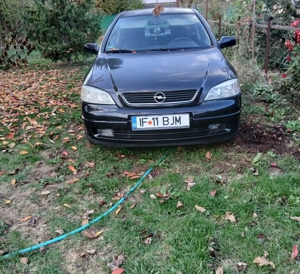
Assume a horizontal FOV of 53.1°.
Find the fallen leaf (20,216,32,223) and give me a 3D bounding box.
[{"bbox_3d":[-0.930,0.621,2.260,0.087,0.012,0.029,-22,29,-37],"label":"fallen leaf"}]

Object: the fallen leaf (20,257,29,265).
[{"bbox_3d":[-0.740,0.732,1.778,0.052,0.015,0.043,5,23,19],"label":"fallen leaf"}]

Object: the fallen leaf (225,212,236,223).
[{"bbox_3d":[0.575,0.576,2.153,0.060,0.025,0.101,-4,23,-2],"label":"fallen leaf"}]

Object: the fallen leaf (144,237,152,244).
[{"bbox_3d":[-0.004,0.652,1.890,0.036,0.025,0.055,11,25,30],"label":"fallen leaf"}]

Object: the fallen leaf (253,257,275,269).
[{"bbox_3d":[0.644,0.706,1.681,0.111,0.025,0.055,14,27,36],"label":"fallen leaf"}]

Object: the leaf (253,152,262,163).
[{"bbox_3d":[0.992,0.189,2.771,0.090,0.100,0.080,-2,21,3],"label":"leaf"}]

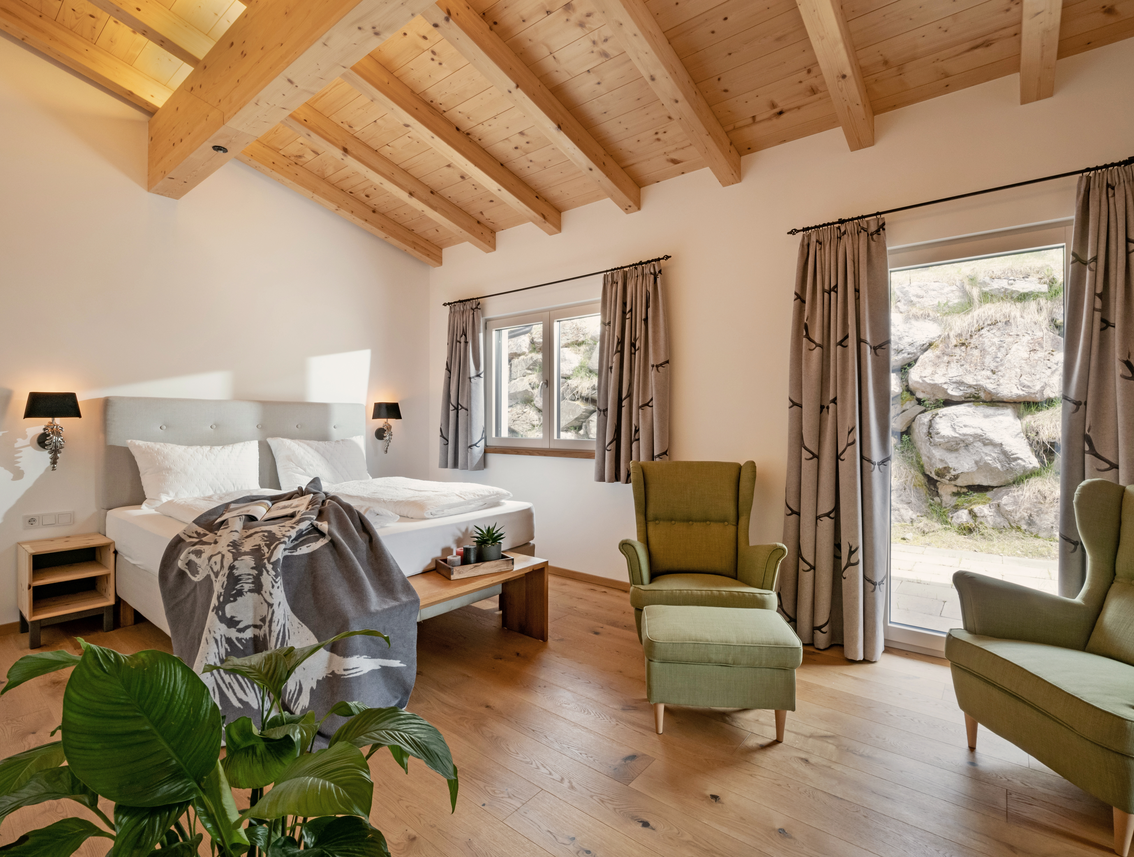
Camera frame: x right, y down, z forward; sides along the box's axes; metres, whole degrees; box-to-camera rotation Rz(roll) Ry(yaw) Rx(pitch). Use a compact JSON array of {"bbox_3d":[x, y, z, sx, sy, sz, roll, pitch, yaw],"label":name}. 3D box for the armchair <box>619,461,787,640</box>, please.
[{"bbox_3d":[0.730,0.731,3.029,0.820,1.010,0.960,0,0,8],"label":"armchair"}]

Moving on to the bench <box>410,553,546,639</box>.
[{"bbox_3d":[-0.610,0.990,2.652,0.364,0.463,1.220,0,0,36],"label":"bench"}]

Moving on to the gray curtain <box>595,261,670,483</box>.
[{"bbox_3d":[0.459,-0.381,3.760,0.587,1.534,0.154,0,0,38],"label":"gray curtain"}]

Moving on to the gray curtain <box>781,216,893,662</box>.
[{"bbox_3d":[1.489,0.044,2.965,0.543,2.363,0.154,0,0,38],"label":"gray curtain"}]

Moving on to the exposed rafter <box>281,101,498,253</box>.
[{"bbox_3d":[-1.291,-1.899,4.129,0.121,0.165,1.996,1,-11,38],"label":"exposed rafter"}]

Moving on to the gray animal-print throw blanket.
[{"bbox_3d":[-1.290,0.780,2.562,1.507,0.877,0.926,0,0,38],"label":"gray animal-print throw blanket"}]

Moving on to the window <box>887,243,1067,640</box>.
[{"bbox_3d":[2.143,0.112,2.812,0.830,2.150,0.080,1,0,38],"label":"window"}]

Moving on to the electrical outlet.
[{"bbox_3d":[-3.149,0.559,3.216,0.011,0.084,0.226,0,0,38],"label":"electrical outlet"}]

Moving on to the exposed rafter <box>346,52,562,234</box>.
[{"bbox_3d":[-0.683,-1.890,3.656,0.121,0.165,1.996,1,-11,38],"label":"exposed rafter"}]

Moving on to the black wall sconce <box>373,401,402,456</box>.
[{"bbox_3d":[-1.690,0.000,4.942,0.196,0.470,0.235,1,0,38],"label":"black wall sconce"}]

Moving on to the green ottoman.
[{"bbox_3d":[0.636,1.010,2.254,0.600,0.440,0.480,0,0,6],"label":"green ottoman"}]

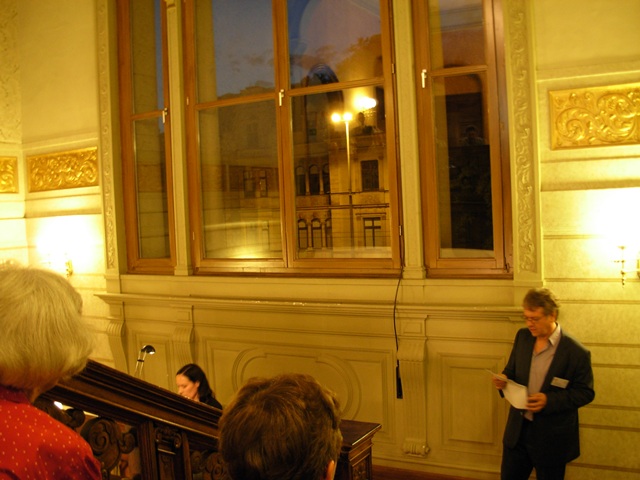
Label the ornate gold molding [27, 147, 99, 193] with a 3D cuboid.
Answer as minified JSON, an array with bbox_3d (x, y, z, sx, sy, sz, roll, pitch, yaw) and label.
[{"bbox_3d":[-3.009,-0.800,8.206,1.212,0.432,0.060,-1,1,31],"label":"ornate gold molding"}]

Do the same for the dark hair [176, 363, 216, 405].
[{"bbox_3d":[-0.800,0.949,4.550,0.250,0.300,0.210,-3,2,-41],"label":"dark hair"}]

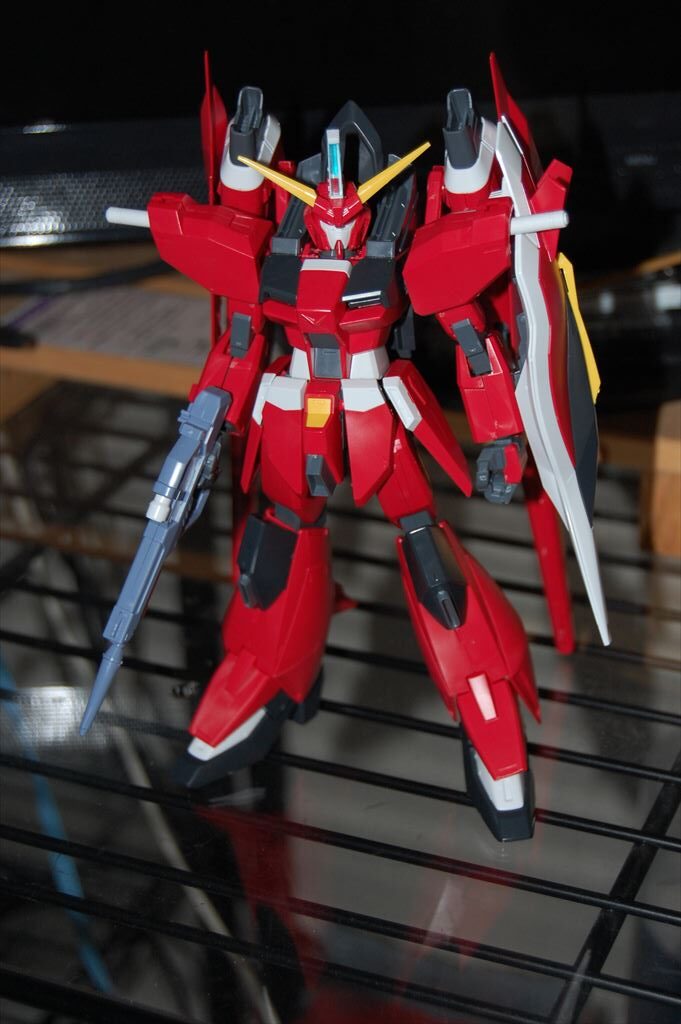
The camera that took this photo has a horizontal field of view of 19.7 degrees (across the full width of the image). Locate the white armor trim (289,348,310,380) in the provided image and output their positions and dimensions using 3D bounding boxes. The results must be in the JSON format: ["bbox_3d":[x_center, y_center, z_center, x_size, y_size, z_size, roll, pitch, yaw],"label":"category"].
[{"bbox_3d":[-0.010,-0.038,0.503,0.005,0.009,0.006,6,28,13],"label":"white armor trim"}]

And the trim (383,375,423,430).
[{"bbox_3d":[0.016,-0.028,0.503,0.005,0.015,0.005,-23,20,22],"label":"trim"}]

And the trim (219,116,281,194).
[{"bbox_3d":[-0.022,-0.089,0.485,0.013,0.017,0.011,2,28,7],"label":"trim"}]

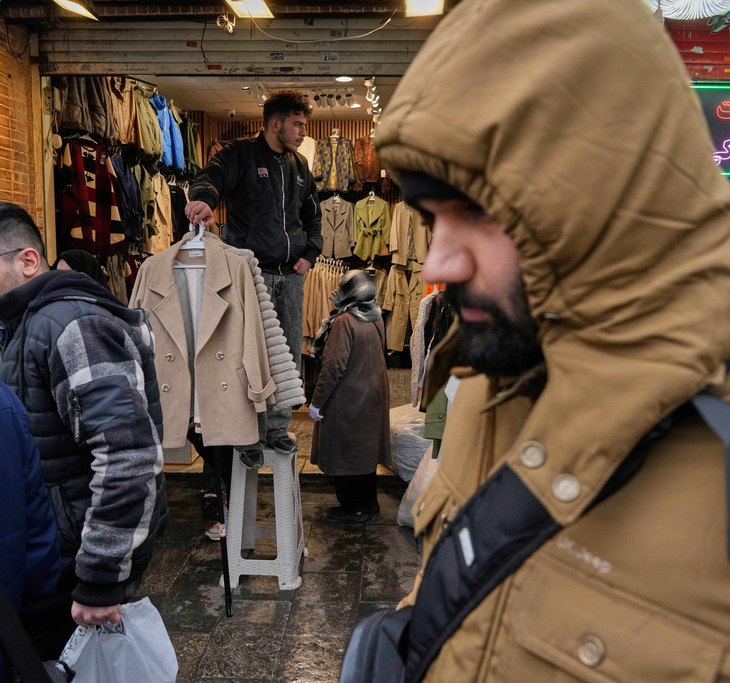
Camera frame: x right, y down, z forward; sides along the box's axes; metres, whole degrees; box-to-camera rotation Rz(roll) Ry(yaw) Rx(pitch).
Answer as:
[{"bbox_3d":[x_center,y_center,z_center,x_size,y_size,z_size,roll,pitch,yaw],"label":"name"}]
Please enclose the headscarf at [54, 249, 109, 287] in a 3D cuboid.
[{"bbox_3d":[-1.376,-0.275,3.312,0.260,0.340,0.270,4,5,38],"label":"headscarf"}]

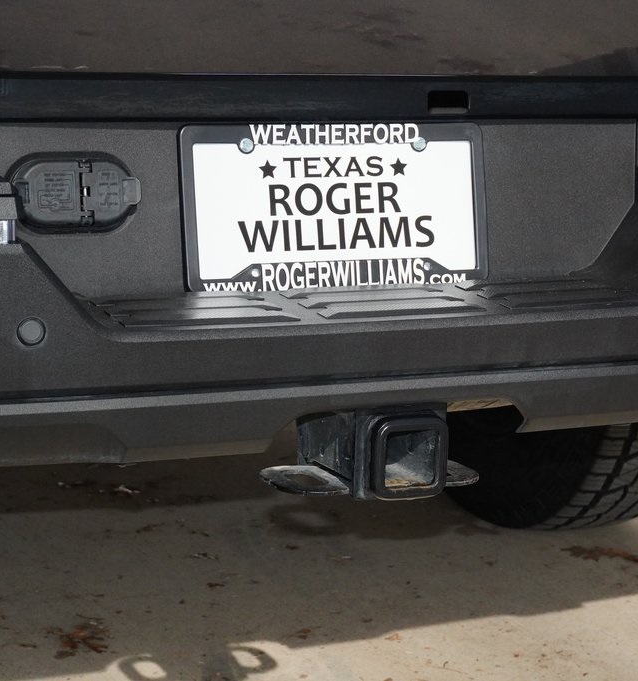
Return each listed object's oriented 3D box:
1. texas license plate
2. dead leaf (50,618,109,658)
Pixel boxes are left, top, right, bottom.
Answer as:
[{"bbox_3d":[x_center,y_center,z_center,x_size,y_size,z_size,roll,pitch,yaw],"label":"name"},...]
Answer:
[{"bbox_3d":[0.018,-0.126,1.815,0.309,0.157,0.014,-3,0,-22],"label":"texas license plate"},{"bbox_3d":[-0.324,0.399,2.568,0.082,0.022,0.115,-1,8,-7],"label":"dead leaf"}]

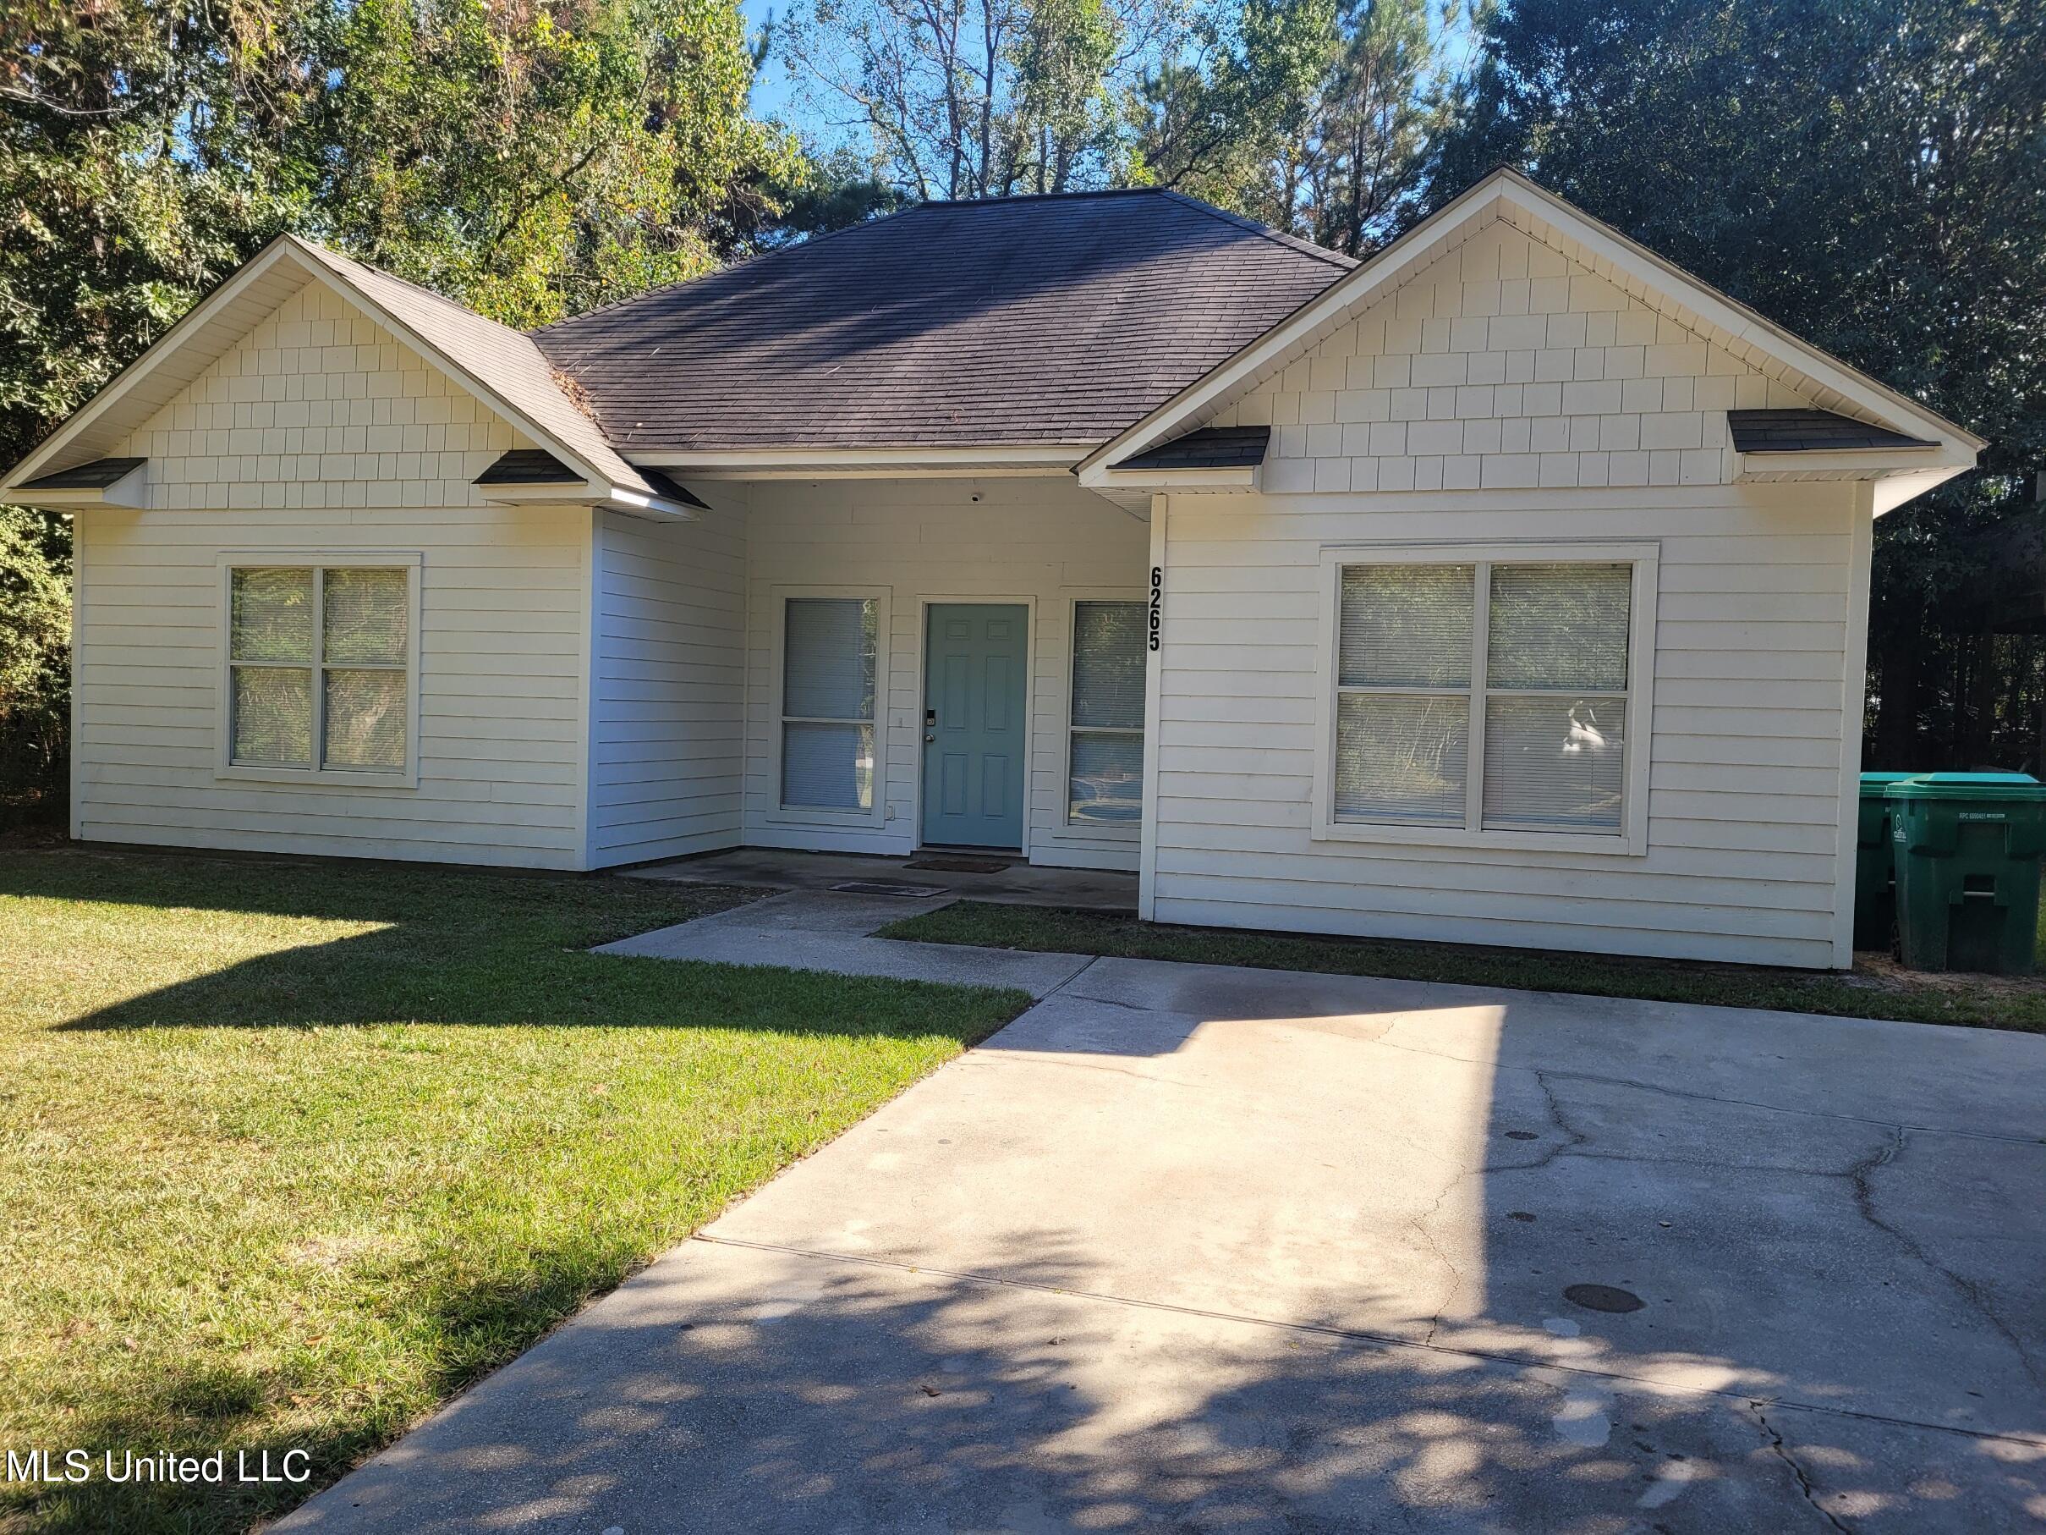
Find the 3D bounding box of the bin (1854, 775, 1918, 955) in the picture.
[{"bbox_3d":[5.481,0.573,9.839,0.740,1.110,0.870,2,2,12],"label":"bin"}]

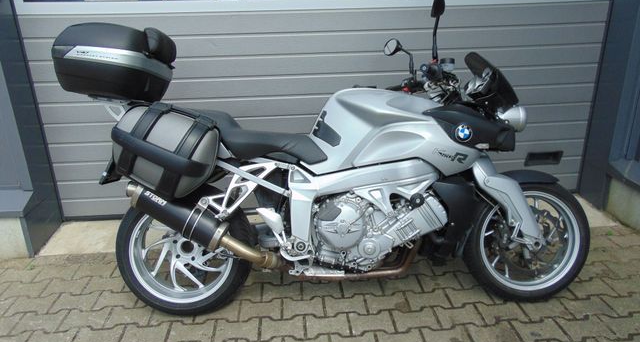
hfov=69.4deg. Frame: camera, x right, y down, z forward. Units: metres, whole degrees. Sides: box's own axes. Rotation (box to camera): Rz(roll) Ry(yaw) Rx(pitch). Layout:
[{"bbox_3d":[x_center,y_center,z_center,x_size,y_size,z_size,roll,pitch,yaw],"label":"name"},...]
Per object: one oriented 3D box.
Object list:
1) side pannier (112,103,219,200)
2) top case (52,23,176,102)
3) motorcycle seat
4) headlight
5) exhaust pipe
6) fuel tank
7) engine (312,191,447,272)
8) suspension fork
[{"bbox_3d":[-0.603,-0.079,1.828,0.400,0.350,0.240,18,4,-3],"label":"side pannier"},{"bbox_3d":[-0.896,-0.474,2.070,0.460,0.315,0.560,6,4,-2],"label":"top case"},{"bbox_3d":[-0.295,-0.162,2.096,0.680,0.240,0.300,4,5,-2],"label":"motorcycle seat"},{"bbox_3d":[0.866,-0.239,2.102,0.135,0.130,0.180,-2,5,-1],"label":"headlight"},{"bbox_3d":[-0.473,0.224,1.932,0.670,0.155,0.150,29,3,-4],"label":"exhaust pipe"},{"bbox_3d":[0.289,-0.191,2.110,0.740,0.360,0.440,2,5,-2],"label":"fuel tank"},{"bbox_3d":[0.247,0.229,2.143,0.600,0.380,0.430,-2,5,-1],"label":"engine"},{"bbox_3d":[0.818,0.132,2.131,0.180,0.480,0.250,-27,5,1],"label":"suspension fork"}]

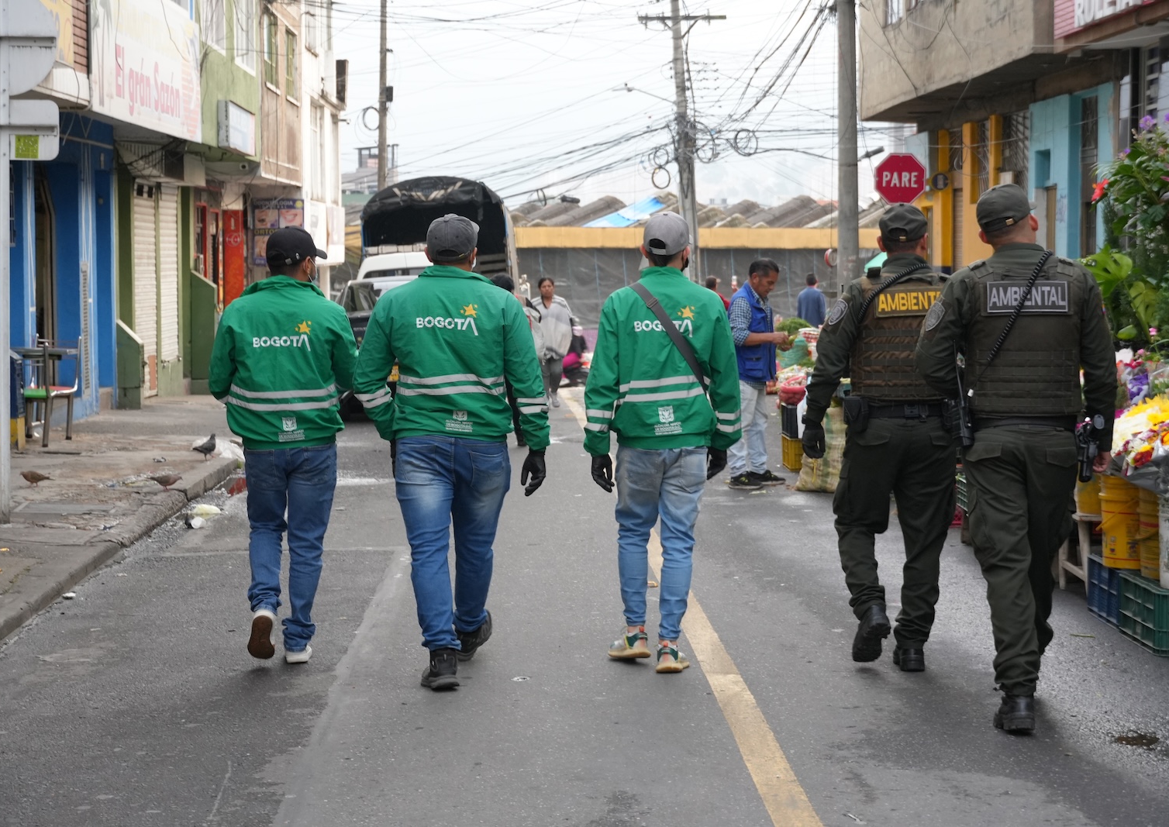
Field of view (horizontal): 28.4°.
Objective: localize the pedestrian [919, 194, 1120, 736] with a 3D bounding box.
[{"bbox_3d":[1.461,0.127,7.830,0.620,1.800,0.680,0,3,-1],"label":"pedestrian"}]

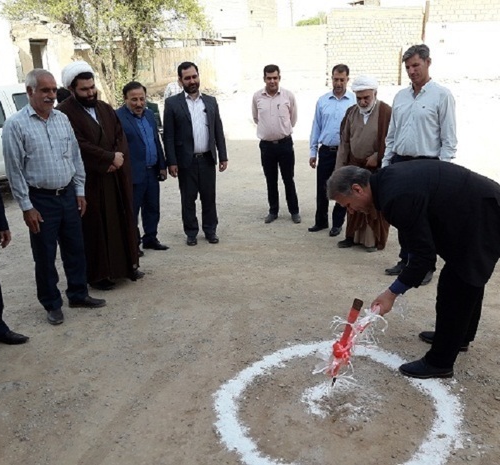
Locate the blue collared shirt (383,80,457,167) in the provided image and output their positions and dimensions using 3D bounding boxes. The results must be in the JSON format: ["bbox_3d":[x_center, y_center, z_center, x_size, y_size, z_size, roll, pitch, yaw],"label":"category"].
[{"bbox_3d":[1.344,-0.822,3.906,0.550,0.660,0.310,9,21,31],"label":"blue collared shirt"}]

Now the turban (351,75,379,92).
[{"bbox_3d":[1.012,-1.301,4.439,0.240,0.170,0.260,5,31,21],"label":"turban"}]

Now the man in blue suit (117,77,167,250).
[{"bbox_3d":[-1.072,-0.594,4.830,0.540,1.630,0.370,-13,21,-32],"label":"man in blue suit"}]

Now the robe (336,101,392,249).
[{"bbox_3d":[1.091,-0.547,4.784,0.530,1.380,0.380,5,19,19],"label":"robe"}]

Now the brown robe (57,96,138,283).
[{"bbox_3d":[-1.202,-0.332,4.132,0.560,1.500,0.430,-17,23,-40],"label":"brown robe"}]

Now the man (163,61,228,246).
[{"bbox_3d":[-0.538,-0.762,5.041,0.590,1.790,0.350,-6,18,-14],"label":"man"}]

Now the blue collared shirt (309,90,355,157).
[{"bbox_3d":[0.876,-1.118,5.149,0.510,0.660,0.290,4,18,16],"label":"blue collared shirt"}]

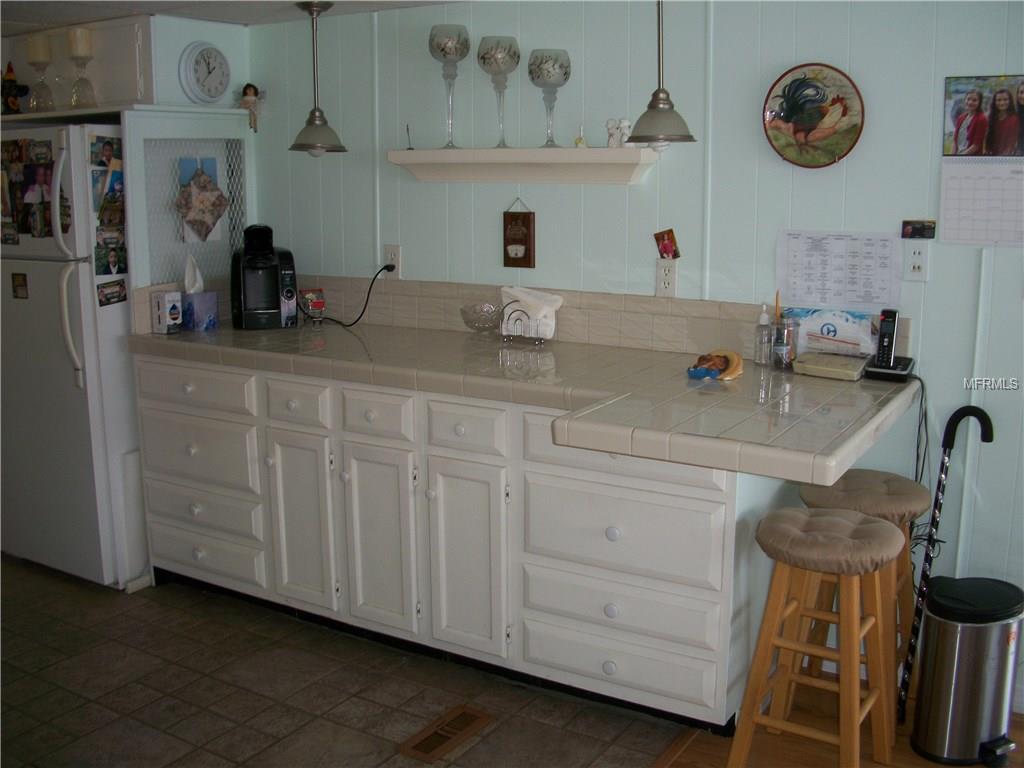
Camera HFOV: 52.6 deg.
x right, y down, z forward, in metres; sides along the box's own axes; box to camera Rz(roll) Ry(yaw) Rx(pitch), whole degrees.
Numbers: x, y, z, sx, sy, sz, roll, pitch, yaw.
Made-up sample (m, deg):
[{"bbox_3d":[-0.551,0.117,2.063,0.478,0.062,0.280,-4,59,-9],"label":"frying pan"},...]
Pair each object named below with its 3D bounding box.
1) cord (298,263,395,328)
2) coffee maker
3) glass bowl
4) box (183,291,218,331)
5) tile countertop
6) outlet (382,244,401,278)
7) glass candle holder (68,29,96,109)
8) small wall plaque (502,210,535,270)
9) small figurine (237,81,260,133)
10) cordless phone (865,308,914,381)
[{"bbox_3d":[-0.582,-0.308,3.613,0.330,0.220,0.160,7,13,30],"label":"cord"},{"bbox_3d":[-0.925,-0.403,3.823,0.198,0.359,0.280,-5,12,-21],"label":"coffee maker"},{"bbox_3d":[-0.090,-0.204,3.474,0.158,0.100,0.158,0,11,0],"label":"glass bowl"},{"bbox_3d":[-1.137,-0.267,3.713,0.112,0.136,0.112,7,13,31],"label":"box"},{"bbox_3d":[-0.174,-0.033,3.030,2.484,0.064,1.008,7,13,31],"label":"tile countertop"},{"bbox_3d":[-0.414,-0.423,3.592,0.071,0.117,0.012,7,13,30],"label":"outlet"},{"bbox_3d":[-1.559,-1.143,3.760,0.096,0.279,0.096,7,13,31],"label":"glass candle holder"},{"bbox_3d":[0.024,-0.469,3.380,0.106,0.178,0.020,7,14,30],"label":"small wall plaque"},{"bbox_3d":[-0.956,-1.010,3.782,0.090,0.185,0.085,-10,15,-42],"label":"small figurine"},{"bbox_3d":[1.025,-0.110,2.778,0.115,0.181,0.130,8,14,34],"label":"cordless phone"}]

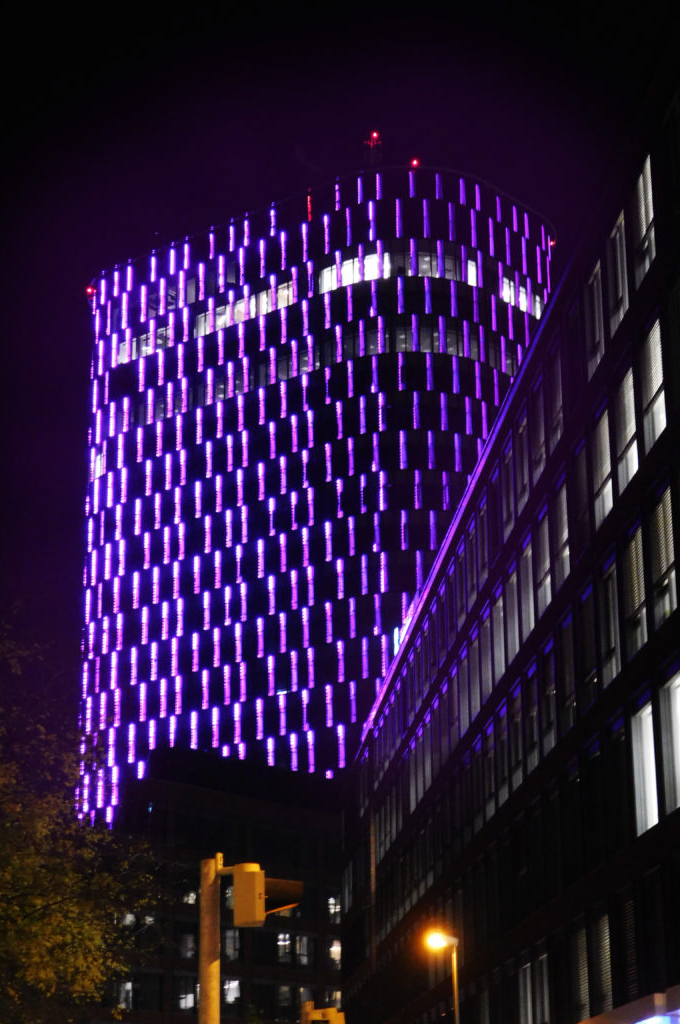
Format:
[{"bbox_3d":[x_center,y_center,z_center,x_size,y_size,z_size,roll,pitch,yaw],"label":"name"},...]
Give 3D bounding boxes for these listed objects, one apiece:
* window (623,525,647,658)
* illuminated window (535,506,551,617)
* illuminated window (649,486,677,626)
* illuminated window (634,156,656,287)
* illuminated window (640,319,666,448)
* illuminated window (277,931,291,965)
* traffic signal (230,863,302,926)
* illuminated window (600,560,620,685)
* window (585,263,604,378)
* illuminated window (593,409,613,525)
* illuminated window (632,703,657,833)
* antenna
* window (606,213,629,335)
[{"bbox_3d":[6.033,1.733,40.029,0.130,2.360,1.720,1,-19,-5],"label":"window"},{"bbox_3d":[4.992,1.306,48.161,0.130,2.200,1.600,2,-19,-5],"label":"illuminated window"},{"bbox_3d":[5.988,0.857,36.166,0.130,2.200,1.600,2,-19,-5],"label":"illuminated window"},{"bbox_3d":[5.990,-5.713,38.449,0.130,2.200,1.600,2,-19,-5],"label":"illuminated window"},{"bbox_3d":[5.986,-2.392,37.327,0.130,2.200,1.600,2,-19,-5],"label":"illuminated window"},{"bbox_3d":[-4.010,31.169,139.318,0.130,2.050,1.450,-14,-23,35],"label":"illuminated window"},{"bbox_3d":[-0.483,2.554,13.000,0.490,0.390,0.300,4,-19,-14],"label":"traffic signal"},{"bbox_3d":[5.845,2.474,42.237,0.130,2.360,1.720,1,-19,-5],"label":"illuminated window"},{"bbox_3d":[5.583,-4.188,42.873,0.130,2.200,1.600,2,-19,-5],"label":"window"},{"bbox_3d":[5.823,-0.930,43.256,0.130,2.360,1.720,1,-19,-5],"label":"illuminated window"},{"bbox_3d":[5.796,4.894,37.084,0.130,2.200,1.600,2,-19,-5],"label":"illuminated window"},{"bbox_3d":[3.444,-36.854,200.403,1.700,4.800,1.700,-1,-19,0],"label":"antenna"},{"bbox_3d":[5.782,-4.946,40.718,0.130,2.200,1.600,2,-19,-5],"label":"window"}]

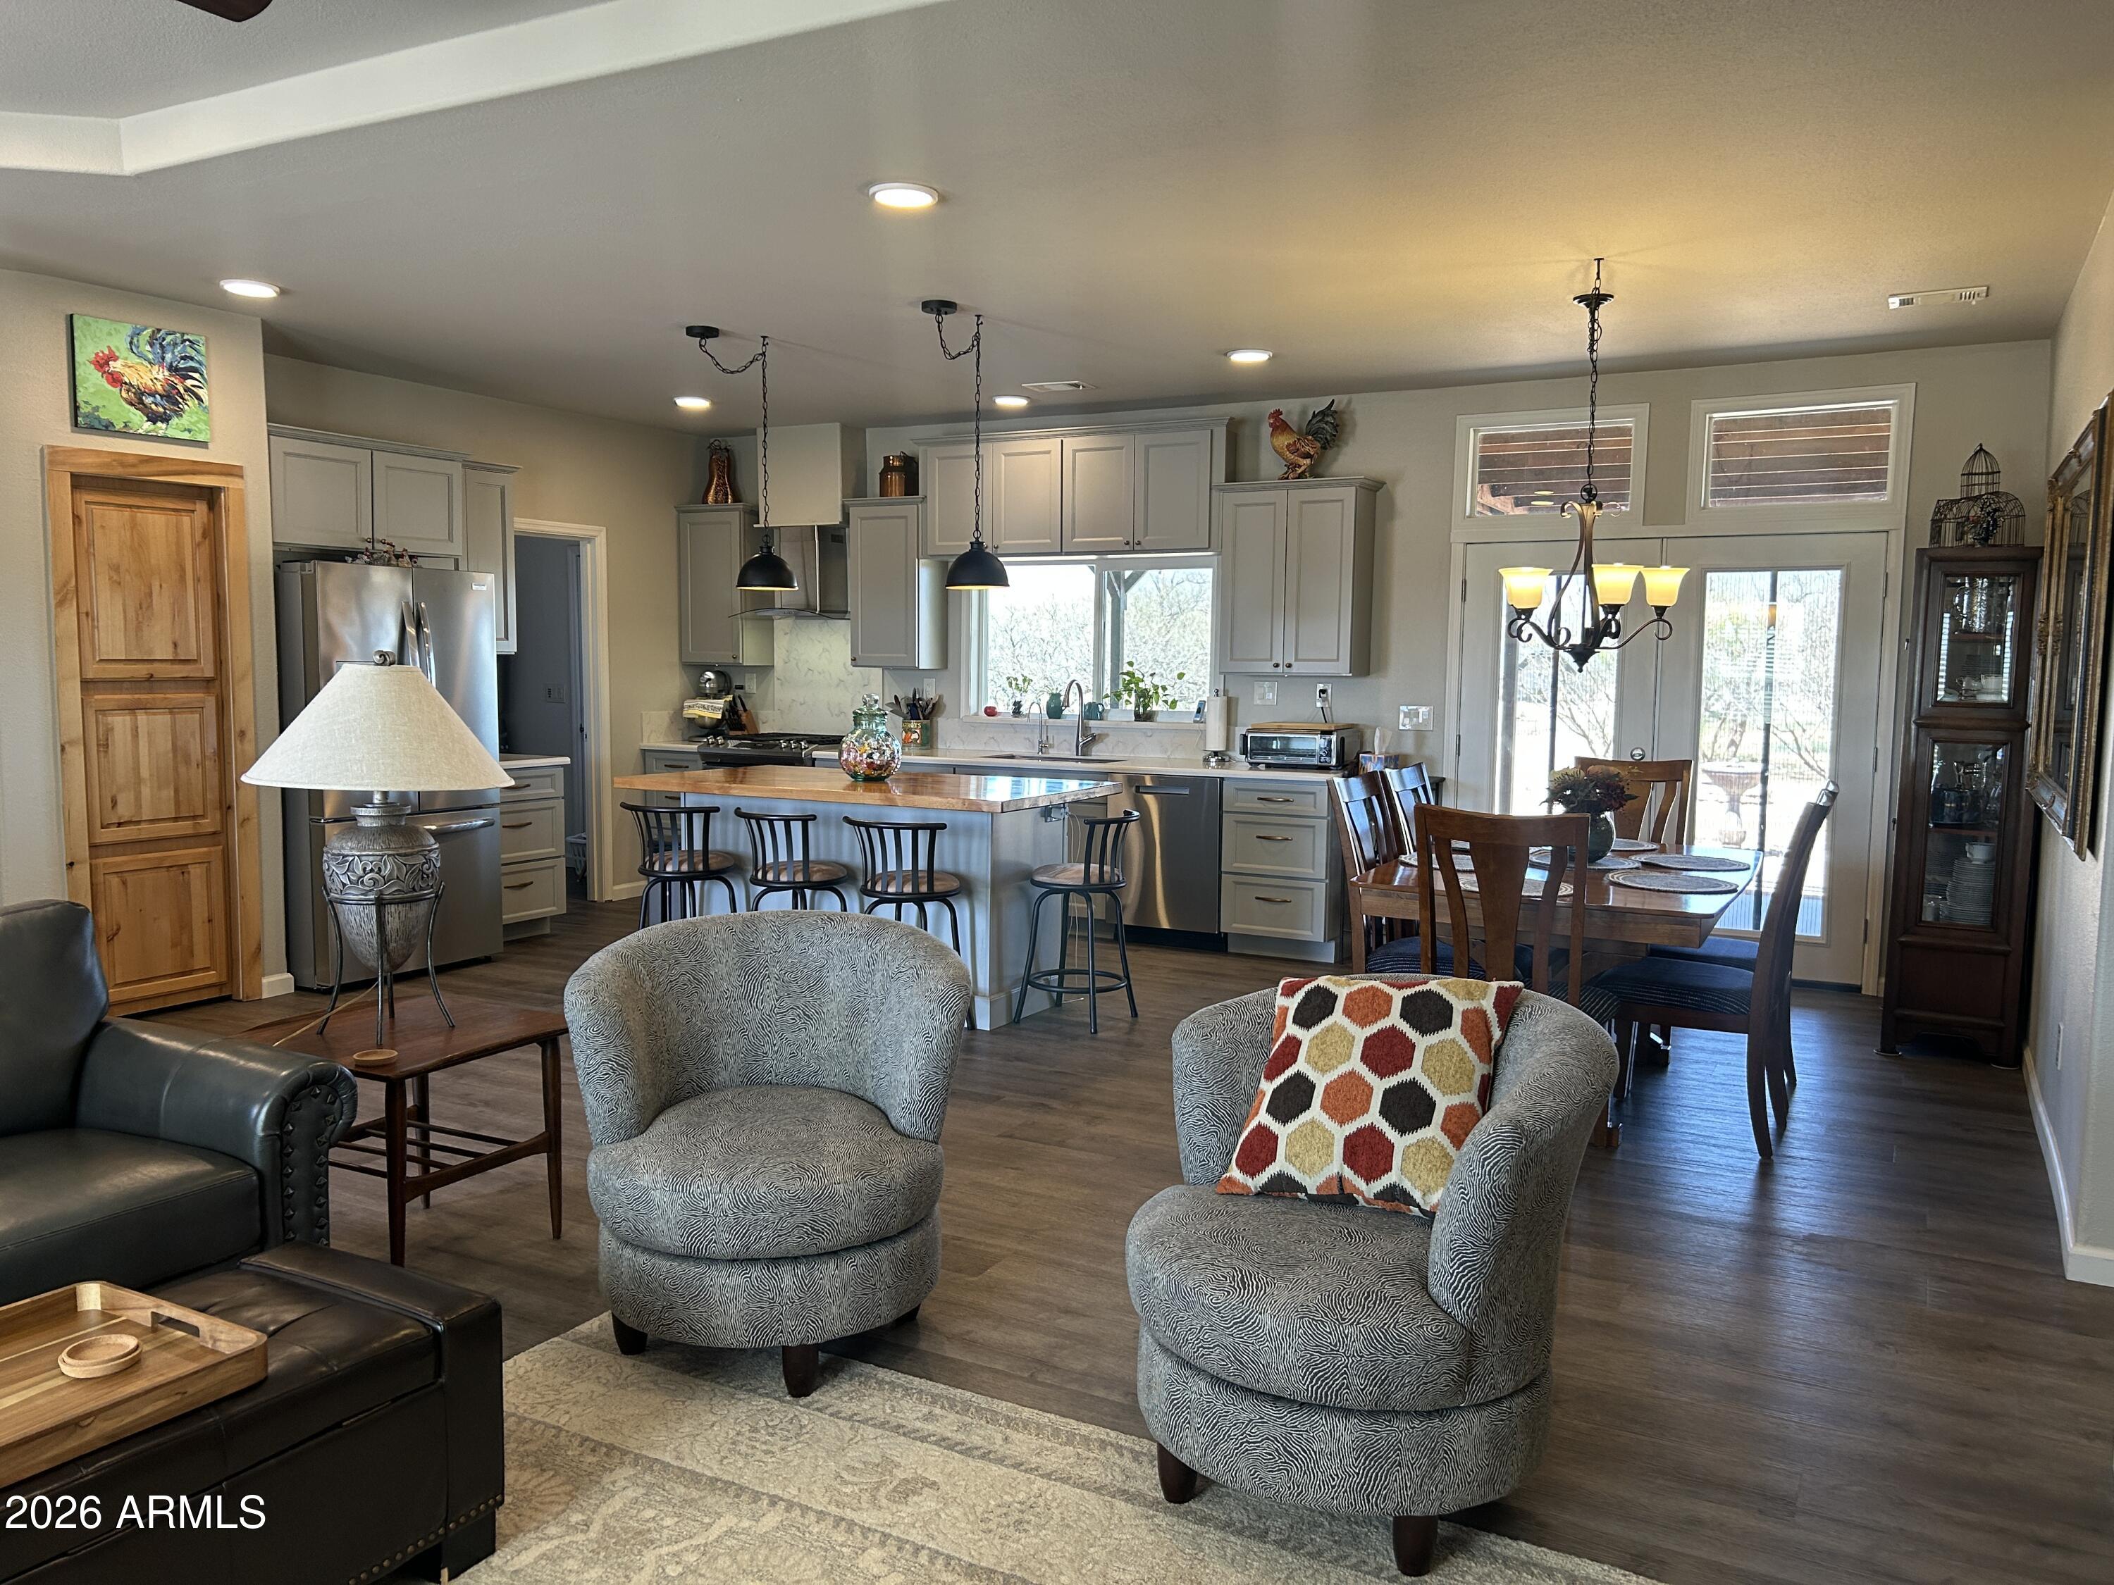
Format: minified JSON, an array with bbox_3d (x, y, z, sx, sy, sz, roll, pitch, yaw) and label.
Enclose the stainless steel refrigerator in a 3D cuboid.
[{"bbox_3d":[-3.123,-0.089,7.166,0.810,1.795,0.920,3,6,28],"label":"stainless steel refrigerator"}]

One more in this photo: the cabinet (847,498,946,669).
[{"bbox_3d":[-0.896,-1.183,9.082,0.475,0.940,0.345,3,6,29],"label":"cabinet"}]

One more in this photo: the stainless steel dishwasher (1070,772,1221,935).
[{"bbox_3d":[0.666,0.319,8.157,0.610,0.840,0.610,3,6,28],"label":"stainless steel dishwasher"}]

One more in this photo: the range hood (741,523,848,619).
[{"bbox_3d":[-1.487,-1.283,9.322,0.740,0.570,0.480,3,6,29],"label":"range hood"}]

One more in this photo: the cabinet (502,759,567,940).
[{"bbox_3d":[-2.903,0.296,7.993,0.610,0.885,0.605,3,6,28],"label":"cabinet"}]

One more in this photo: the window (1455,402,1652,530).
[{"bbox_3d":[2.322,-1.518,7.497,0.885,0.550,0.100,3,6,29],"label":"window"}]

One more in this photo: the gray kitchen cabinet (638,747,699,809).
[{"bbox_3d":[-2.129,0.147,9.713,0.440,0.900,0.620,3,6,29],"label":"gray kitchen cabinet"}]

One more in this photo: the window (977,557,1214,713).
[{"bbox_3d":[0.182,-0.835,8.738,1.500,0.860,0.100,3,6,28],"label":"window"}]

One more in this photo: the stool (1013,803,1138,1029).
[{"bbox_3d":[0.107,0.491,6.386,0.455,0.868,0.405,3,6,29],"label":"stool"}]

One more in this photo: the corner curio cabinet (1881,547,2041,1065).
[{"bbox_3d":[3.522,0.021,6.178,0.435,1.880,0.880,3,6,29],"label":"corner curio cabinet"}]

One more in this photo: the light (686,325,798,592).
[{"bbox_3d":[-1.309,-1.401,6.706,0.300,1.060,0.470,3,6,28],"label":"light"}]

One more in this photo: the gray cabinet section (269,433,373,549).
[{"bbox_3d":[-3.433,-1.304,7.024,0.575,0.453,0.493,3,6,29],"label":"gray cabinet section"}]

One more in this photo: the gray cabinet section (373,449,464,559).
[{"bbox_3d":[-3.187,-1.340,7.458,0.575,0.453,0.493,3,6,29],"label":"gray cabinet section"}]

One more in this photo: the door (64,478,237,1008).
[{"bbox_3d":[-3.582,-0.149,6.264,0.060,2.050,0.610,3,6,28],"label":"door"}]

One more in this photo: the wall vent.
[{"bbox_3d":[3.158,-1.772,5.692,0.325,0.020,0.230,3,6,28],"label":"wall vent"}]

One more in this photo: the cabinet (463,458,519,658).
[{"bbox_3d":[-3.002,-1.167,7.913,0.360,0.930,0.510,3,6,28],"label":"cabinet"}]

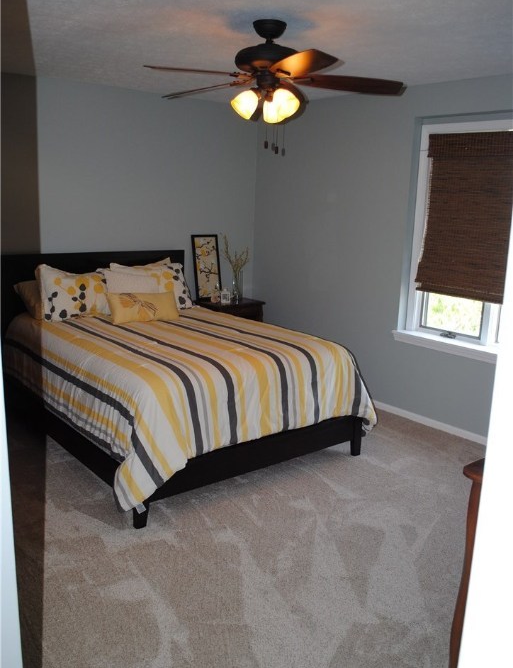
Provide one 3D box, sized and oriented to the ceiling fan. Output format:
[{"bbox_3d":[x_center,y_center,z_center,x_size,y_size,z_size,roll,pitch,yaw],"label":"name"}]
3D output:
[{"bbox_3d":[0.037,-1.232,3.048,1.290,0.466,1.290,-8,16,-39],"label":"ceiling fan"}]

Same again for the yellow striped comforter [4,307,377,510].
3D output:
[{"bbox_3d":[-0.546,0.279,4.341,1.830,0.600,2.080,-8,16,-39],"label":"yellow striped comforter"}]

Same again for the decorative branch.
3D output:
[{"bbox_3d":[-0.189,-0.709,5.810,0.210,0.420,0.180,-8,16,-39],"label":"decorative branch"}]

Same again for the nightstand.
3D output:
[{"bbox_3d":[-0.275,0.053,5.871,0.620,0.680,0.370,-8,16,-39],"label":"nightstand"}]

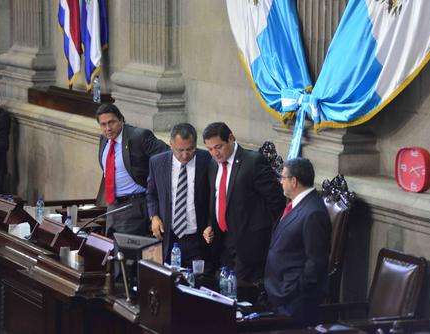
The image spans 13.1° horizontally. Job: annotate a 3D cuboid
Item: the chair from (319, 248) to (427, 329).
[{"bbox_3d":[0.863,1.054,11.015,0.640,1.060,0.590,-3,7,-24],"label":"chair"}]

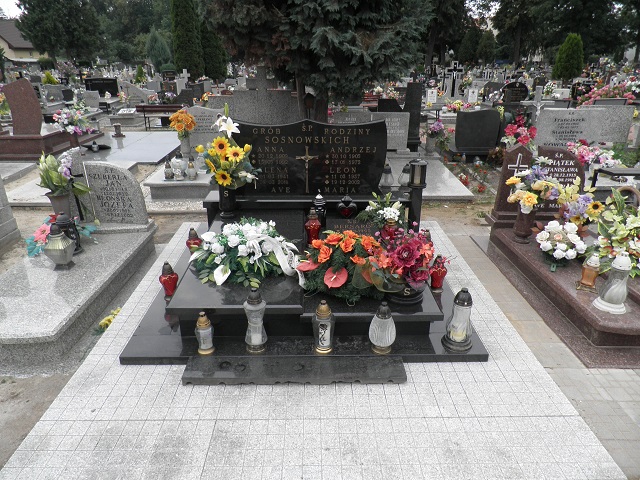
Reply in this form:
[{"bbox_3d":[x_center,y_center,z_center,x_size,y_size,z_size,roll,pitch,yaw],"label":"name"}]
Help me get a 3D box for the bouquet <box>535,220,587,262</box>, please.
[{"bbox_3d":[1.680,0.014,3.100,0.370,0.300,0.300,0,23,-1],"label":"bouquet"}]

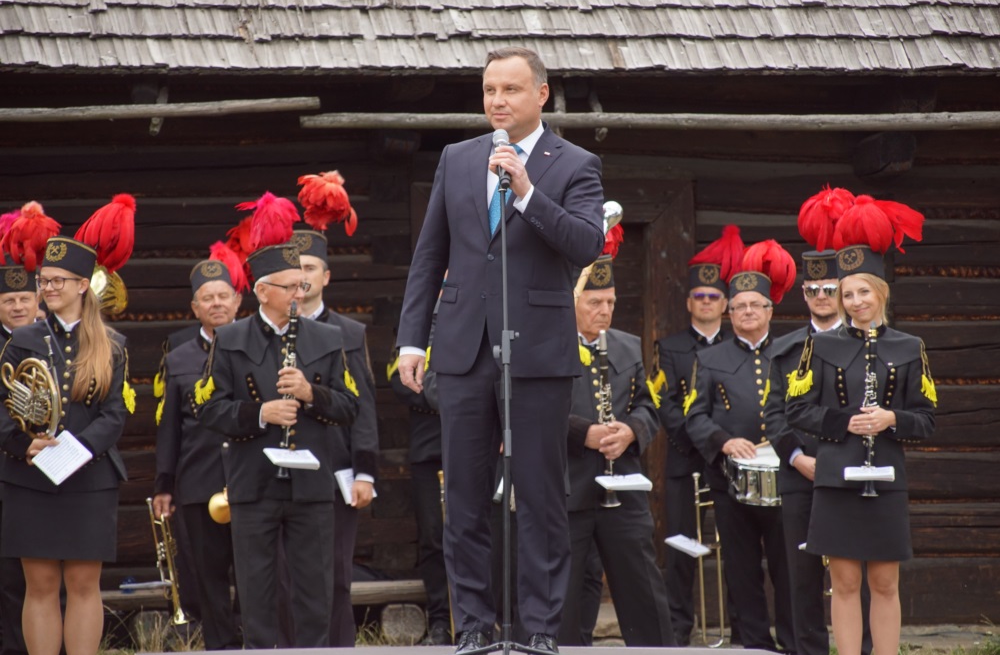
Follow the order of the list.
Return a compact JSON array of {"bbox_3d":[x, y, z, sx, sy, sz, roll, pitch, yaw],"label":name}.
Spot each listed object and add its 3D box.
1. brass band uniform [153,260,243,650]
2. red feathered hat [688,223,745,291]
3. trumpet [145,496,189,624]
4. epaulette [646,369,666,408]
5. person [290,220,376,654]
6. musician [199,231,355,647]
[{"bbox_3d":[-1.134,0.608,20.000,0.530,1.752,0.360,0,-1,-3],"label":"brass band uniform"},{"bbox_3d":[1.013,-0.323,23.400,0.260,0.320,0.240,0,-1,-3],"label":"red feathered hat"},{"bbox_3d":[-1.318,0.929,19.850,0.120,0.510,0.130,-14,0,0],"label":"trumpet"},{"bbox_3d":[0.585,0.229,18.800,0.060,0.140,0.090,0,-1,41],"label":"epaulette"},{"bbox_3d":[-0.763,0.542,20.800,0.530,1.899,0.360,0,-1,5],"label":"person"},{"bbox_3d":[-0.828,0.581,18.700,0.600,1.782,0.420,0,-1,-10],"label":"musician"}]

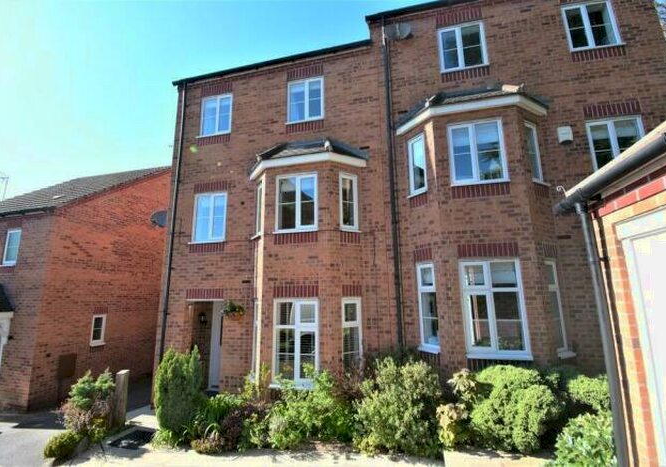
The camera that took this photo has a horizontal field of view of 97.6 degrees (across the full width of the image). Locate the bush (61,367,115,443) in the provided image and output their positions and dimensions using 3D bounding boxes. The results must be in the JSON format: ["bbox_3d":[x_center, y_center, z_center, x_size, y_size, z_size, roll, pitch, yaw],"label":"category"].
[{"bbox_3d":[-4.388,3.008,5.250,0.760,1.000,0.720,-3,-11,13],"label":"bush"}]

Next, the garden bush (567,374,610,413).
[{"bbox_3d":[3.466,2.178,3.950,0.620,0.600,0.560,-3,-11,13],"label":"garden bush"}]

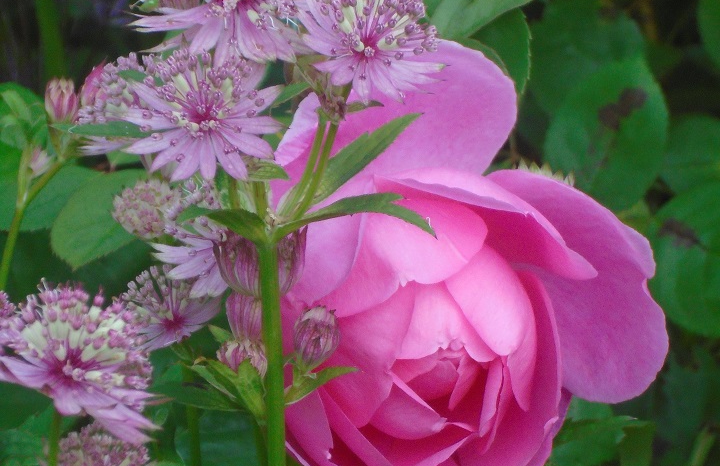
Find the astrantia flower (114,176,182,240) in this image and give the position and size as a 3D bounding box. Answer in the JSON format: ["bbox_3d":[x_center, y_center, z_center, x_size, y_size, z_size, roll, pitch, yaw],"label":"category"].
[{"bbox_3d":[-0.047,-0.005,0.799,0.015,0.014,0.014,0,17,0],"label":"astrantia flower"}]

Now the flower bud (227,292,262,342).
[{"bbox_3d":[-0.025,0.018,0.790,0.009,0.011,0.009,0,17,0],"label":"flower bud"}]

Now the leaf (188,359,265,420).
[{"bbox_3d":[-0.029,0.034,0.780,0.017,0.013,0.011,0,17,0],"label":"leaf"}]

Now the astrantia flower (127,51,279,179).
[{"bbox_3d":[-0.034,-0.025,0.770,0.034,0.020,0.033,-1,56,-2],"label":"astrantia flower"}]

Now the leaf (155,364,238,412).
[{"bbox_3d":[-0.035,0.033,0.775,0.019,0.009,0.012,0,14,0],"label":"leaf"}]

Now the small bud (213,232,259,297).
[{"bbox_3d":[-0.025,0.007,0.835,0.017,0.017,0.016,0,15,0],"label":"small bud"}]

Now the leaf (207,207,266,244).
[{"bbox_3d":[-0.026,-0.002,0.770,0.014,0.008,0.007,-10,20,-29],"label":"leaf"}]

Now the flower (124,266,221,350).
[{"bbox_3d":[-0.041,0.016,0.795,0.021,0.015,0.020,6,58,18],"label":"flower"}]

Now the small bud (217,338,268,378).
[{"bbox_3d":[-0.026,0.027,0.785,0.011,0.010,0.011,0,17,0],"label":"small bud"}]

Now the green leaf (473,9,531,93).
[{"bbox_3d":[0.032,-0.046,0.875,0.021,0.031,0.006,-22,-18,-28],"label":"green leaf"}]

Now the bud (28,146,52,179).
[{"bbox_3d":[-0.072,-0.016,0.809,0.005,0.008,0.005,15,15,0],"label":"bud"}]

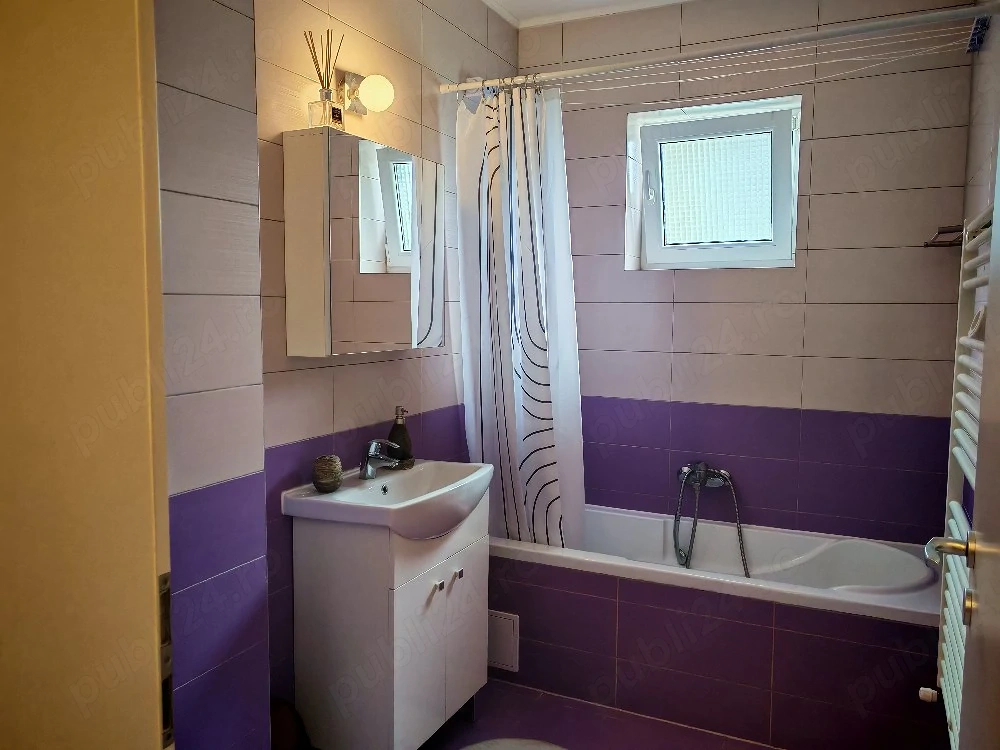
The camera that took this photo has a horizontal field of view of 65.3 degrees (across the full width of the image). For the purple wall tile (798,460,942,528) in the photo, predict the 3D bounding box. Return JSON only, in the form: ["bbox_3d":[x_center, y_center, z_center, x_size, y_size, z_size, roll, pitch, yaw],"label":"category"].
[{"bbox_3d":[1.377,0.443,2.902,0.496,0.202,0.010,3,6,26],"label":"purple wall tile"}]

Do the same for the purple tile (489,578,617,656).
[{"bbox_3d":[0.175,0.845,2.739,0.498,0.201,0.012,3,6,26],"label":"purple tile"}]

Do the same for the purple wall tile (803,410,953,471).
[{"bbox_3d":[1.379,0.242,2.887,0.497,0.200,0.012,3,5,26],"label":"purple wall tile"}]

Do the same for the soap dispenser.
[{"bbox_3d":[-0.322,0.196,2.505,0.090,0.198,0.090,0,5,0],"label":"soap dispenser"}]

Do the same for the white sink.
[{"bbox_3d":[-0.282,0.386,2.345,0.390,0.155,0.630,3,6,26],"label":"white sink"}]

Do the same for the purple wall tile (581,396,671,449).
[{"bbox_3d":[0.480,0.197,3.309,0.498,0.201,0.012,3,6,26],"label":"purple wall tile"}]

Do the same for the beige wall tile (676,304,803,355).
[{"bbox_3d":[0.929,-0.181,3.055,0.498,0.201,0.012,3,6,26],"label":"beige wall tile"}]

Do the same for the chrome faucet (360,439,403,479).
[{"bbox_3d":[-0.367,0.258,2.380,0.146,0.118,0.049,3,6,26],"label":"chrome faucet"}]

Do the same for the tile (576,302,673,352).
[{"bbox_3d":[0.482,-0.203,3.284,0.501,0.202,0.010,3,6,26],"label":"tile"}]

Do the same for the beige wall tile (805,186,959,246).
[{"bbox_3d":[1.384,-0.560,2.814,0.496,0.202,0.010,3,6,26],"label":"beige wall tile"}]

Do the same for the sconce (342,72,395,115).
[{"bbox_3d":[-0.383,-0.825,2.289,0.156,0.112,0.108,3,6,26],"label":"sconce"}]

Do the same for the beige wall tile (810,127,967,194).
[{"bbox_3d":[1.385,-0.763,2.801,0.497,0.200,0.012,3,5,26],"label":"beige wall tile"}]

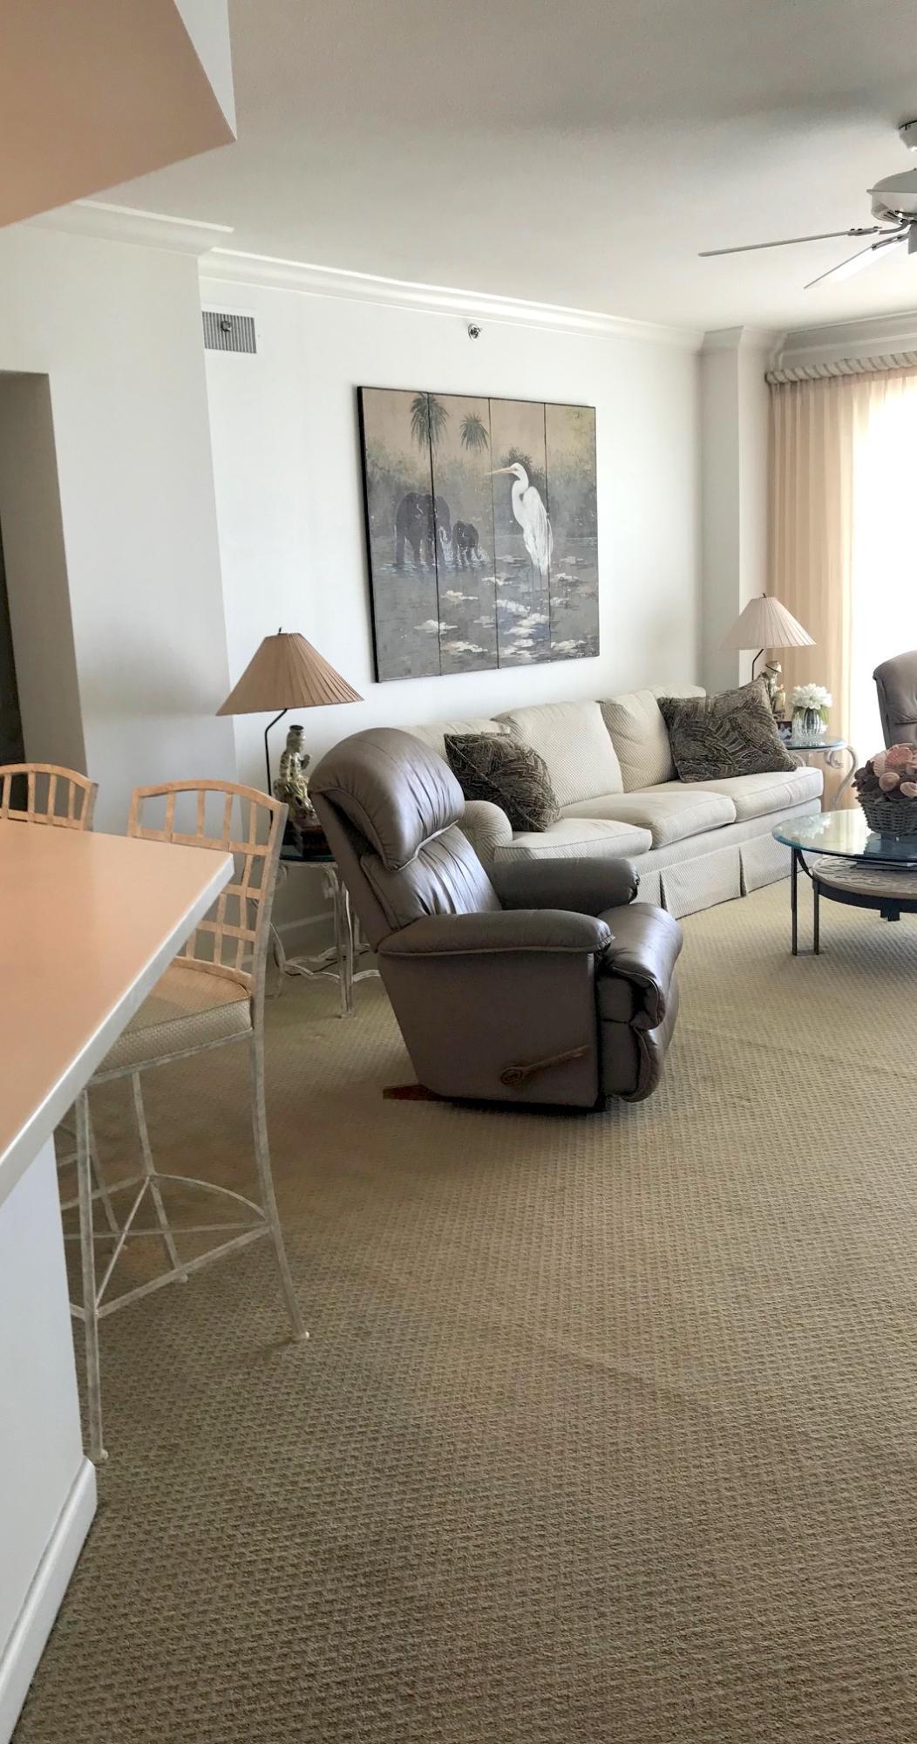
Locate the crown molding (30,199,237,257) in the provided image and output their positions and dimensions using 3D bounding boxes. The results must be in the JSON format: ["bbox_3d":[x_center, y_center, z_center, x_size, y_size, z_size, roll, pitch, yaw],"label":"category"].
[{"bbox_3d":[-1.093,-2.133,4.678,0.087,0.087,0.790,8,16,43],"label":"crown molding"}]

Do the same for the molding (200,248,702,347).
[{"bbox_3d":[0.135,-2.517,6.311,0.087,0.087,3.437,8,16,43],"label":"molding"}]

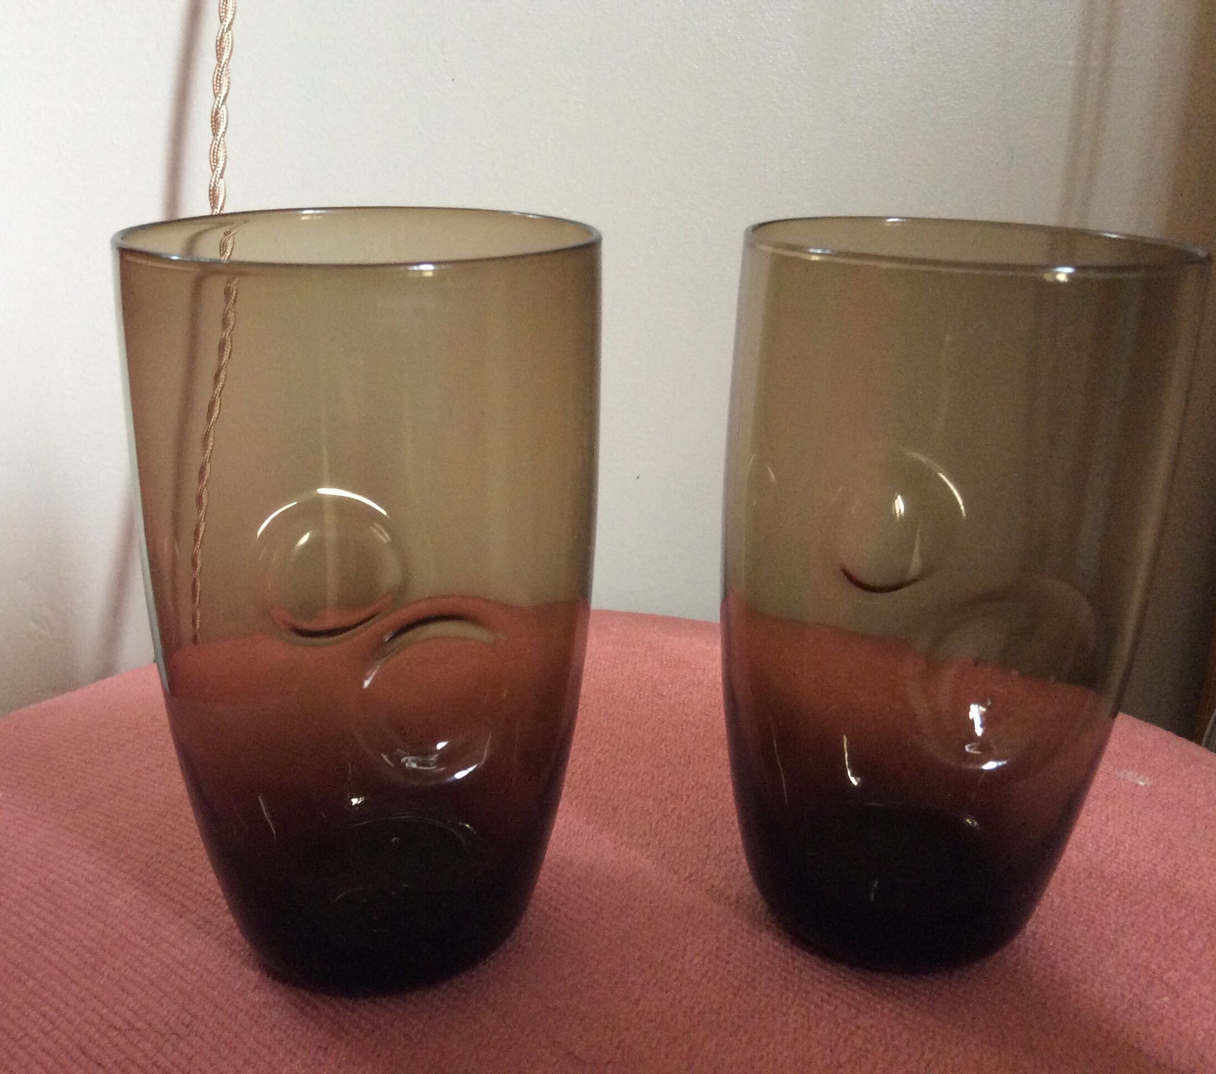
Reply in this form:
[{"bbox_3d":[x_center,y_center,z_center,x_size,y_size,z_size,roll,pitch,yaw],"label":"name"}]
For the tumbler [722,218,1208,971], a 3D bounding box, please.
[{"bbox_3d":[0.057,0.012,0.241,0.079,0.127,0.079,5,8,0],"label":"tumbler"}]

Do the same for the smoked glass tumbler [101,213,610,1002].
[{"bbox_3d":[-0.041,0.012,0.235,0.082,0.127,0.082,-1,6,0],"label":"smoked glass tumbler"}]

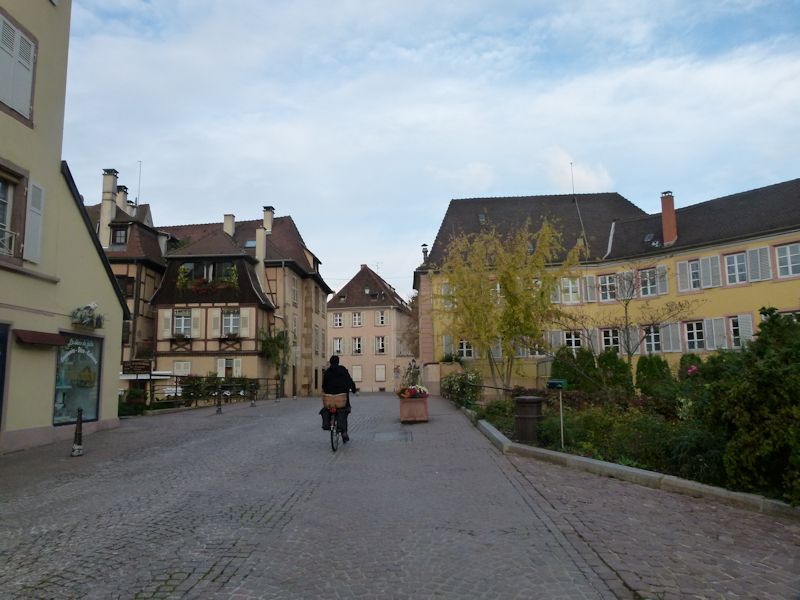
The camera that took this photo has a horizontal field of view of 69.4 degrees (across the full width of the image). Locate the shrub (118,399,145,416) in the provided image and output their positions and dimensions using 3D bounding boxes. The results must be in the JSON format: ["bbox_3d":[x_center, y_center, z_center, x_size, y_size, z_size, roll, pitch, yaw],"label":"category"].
[{"bbox_3d":[-9.035,3.574,19.300,0.950,0.620,0.750,3,-8,-25],"label":"shrub"}]

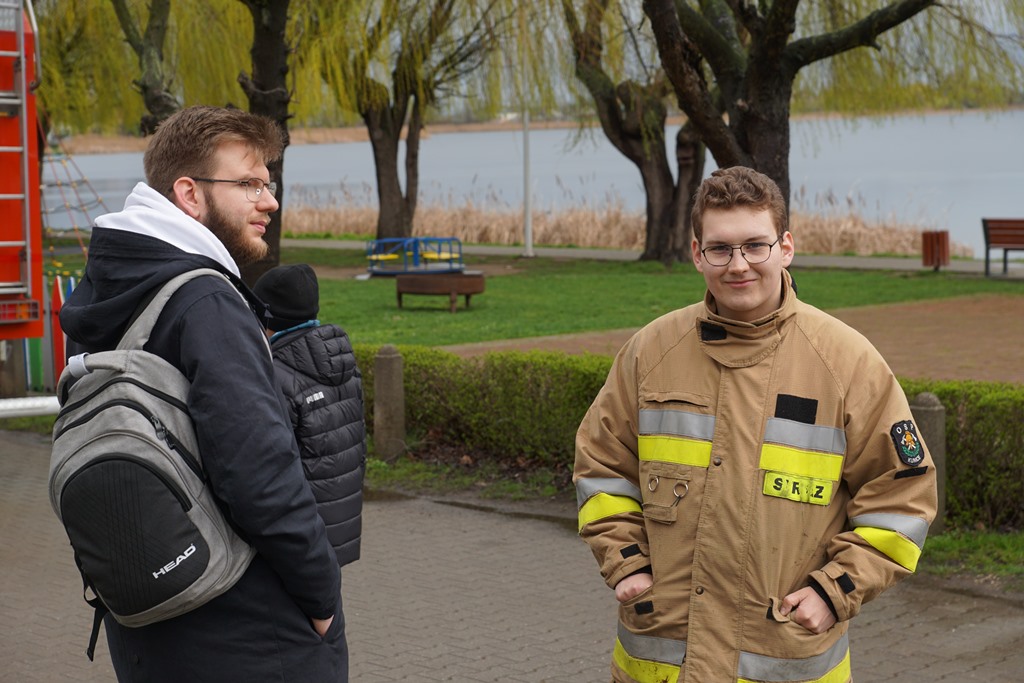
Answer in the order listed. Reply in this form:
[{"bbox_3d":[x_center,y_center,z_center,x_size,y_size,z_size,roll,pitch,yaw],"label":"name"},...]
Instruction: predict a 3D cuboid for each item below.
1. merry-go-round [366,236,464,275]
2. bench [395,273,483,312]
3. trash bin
[{"bbox_3d":[-1.634,-1.440,36.500,1.650,0.600,1.650,-1,6,-3],"label":"merry-go-round"},{"bbox_3d":[-0.851,-0.581,25.500,1.050,0.405,1.030,-1,6,-2],"label":"bench"},{"bbox_3d":[6.599,-1.401,33.200,0.410,0.620,0.410,0,6,11],"label":"trash bin"}]

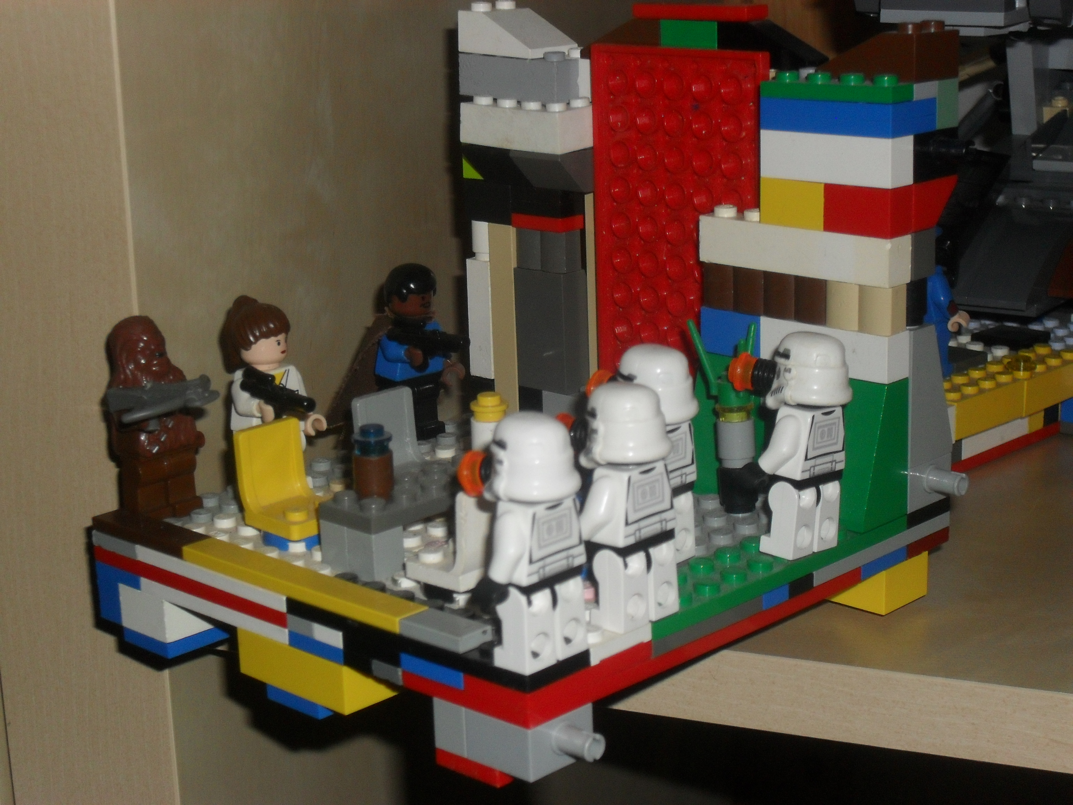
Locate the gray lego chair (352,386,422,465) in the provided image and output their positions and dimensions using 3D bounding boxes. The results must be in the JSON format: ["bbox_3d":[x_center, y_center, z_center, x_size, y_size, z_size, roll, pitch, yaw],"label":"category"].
[{"bbox_3d":[-0.027,0.009,0.440,0.017,0.020,0.016,12,20,43],"label":"gray lego chair"}]

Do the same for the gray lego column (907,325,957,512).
[{"bbox_3d":[0.077,0.002,0.426,0.012,0.039,0.016,12,20,43],"label":"gray lego column"}]

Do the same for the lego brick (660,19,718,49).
[{"bbox_3d":[0.036,-0.078,0.438,0.016,0.009,0.009,12,20,43],"label":"lego brick"}]

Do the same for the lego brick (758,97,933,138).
[{"bbox_3d":[0.063,-0.058,0.412,0.032,0.007,0.016,12,20,43],"label":"lego brick"}]

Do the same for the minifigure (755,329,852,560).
[{"bbox_3d":[0.052,0.008,0.398,0.017,0.043,0.021,13,19,42],"label":"minifigure"}]

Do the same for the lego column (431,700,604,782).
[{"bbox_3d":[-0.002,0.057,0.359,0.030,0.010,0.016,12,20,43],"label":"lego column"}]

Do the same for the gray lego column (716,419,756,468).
[{"bbox_3d":[0.041,0.008,0.424,0.008,0.011,0.008,-2,15,0],"label":"gray lego column"}]

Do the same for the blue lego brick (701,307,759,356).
[{"bbox_3d":[0.044,-0.015,0.437,0.016,0.010,0.008,12,20,43],"label":"blue lego brick"}]

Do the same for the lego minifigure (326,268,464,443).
[{"bbox_3d":[-0.027,-0.011,0.480,0.035,0.043,0.026,12,20,43],"label":"lego minifigure"}]

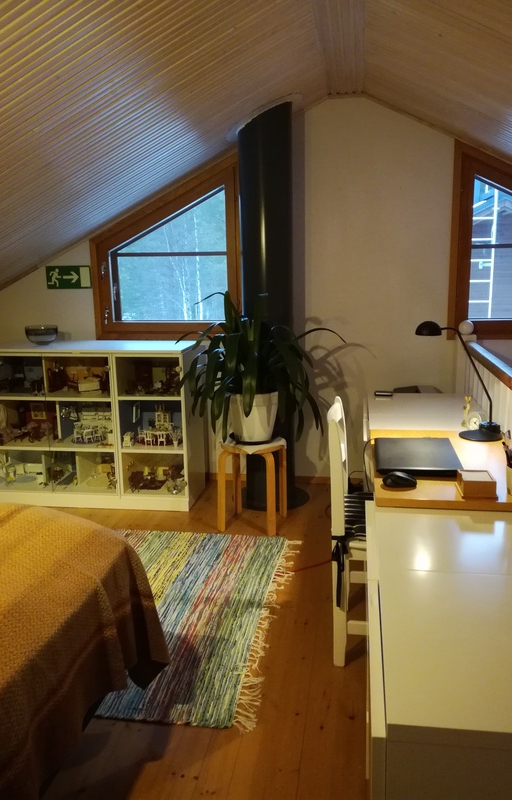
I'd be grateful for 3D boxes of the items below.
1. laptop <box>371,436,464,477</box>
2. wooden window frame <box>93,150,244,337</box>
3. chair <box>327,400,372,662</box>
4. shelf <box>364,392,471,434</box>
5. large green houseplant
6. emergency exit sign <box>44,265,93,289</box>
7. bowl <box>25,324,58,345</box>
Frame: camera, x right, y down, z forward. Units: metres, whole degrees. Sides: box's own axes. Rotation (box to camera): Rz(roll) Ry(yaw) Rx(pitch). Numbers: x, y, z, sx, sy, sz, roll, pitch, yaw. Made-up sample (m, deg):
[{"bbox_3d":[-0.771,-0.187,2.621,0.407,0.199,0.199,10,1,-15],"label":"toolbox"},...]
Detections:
[{"bbox_3d":[0.514,0.184,1.992,0.250,0.026,0.355,1,12,9],"label":"laptop"},{"bbox_3d":[-0.548,-0.921,3.853,0.980,1.100,0.100,1,12,9],"label":"wooden window frame"},{"bbox_3d":[0.512,0.430,2.199,0.510,0.910,0.430,1,12,9],"label":"chair"},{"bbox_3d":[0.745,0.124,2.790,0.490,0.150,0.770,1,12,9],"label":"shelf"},{"bbox_3d":[0.010,-0.152,3.144,0.840,0.780,0.740,1,12,9],"label":"large green houseplant"},{"bbox_3d":[-1.190,-0.777,3.959,0.300,0.145,0.015,1,12,9],"label":"emergency exit sign"},{"bbox_3d":[-1.353,-0.407,3.929,0.225,0.105,0.225,-1,12,0],"label":"bowl"}]

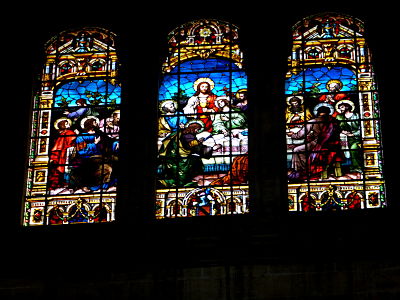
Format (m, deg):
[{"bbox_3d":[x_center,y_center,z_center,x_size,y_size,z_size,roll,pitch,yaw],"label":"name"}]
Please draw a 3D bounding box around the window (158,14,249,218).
[{"bbox_3d":[0.060,-0.603,30.101,1.720,4.240,0.100,-3,-37,4],"label":"window"}]

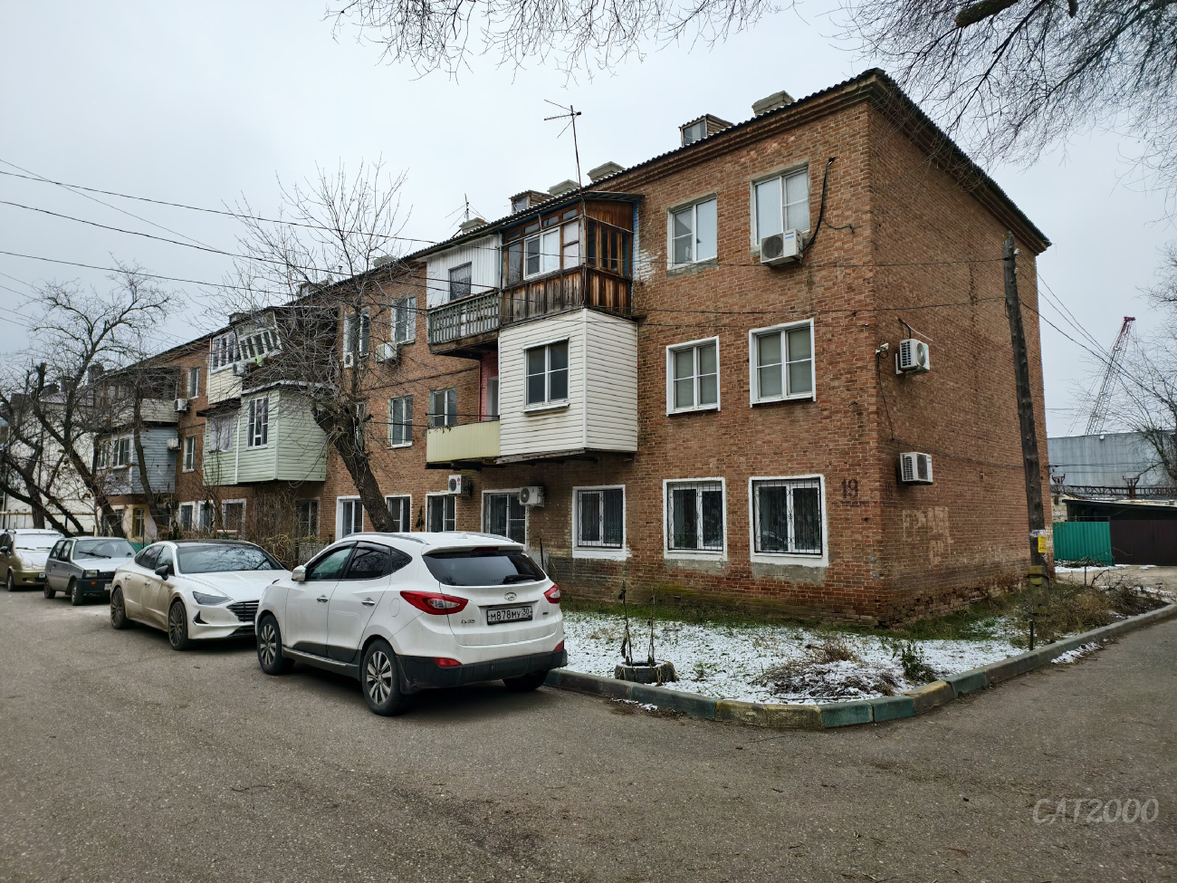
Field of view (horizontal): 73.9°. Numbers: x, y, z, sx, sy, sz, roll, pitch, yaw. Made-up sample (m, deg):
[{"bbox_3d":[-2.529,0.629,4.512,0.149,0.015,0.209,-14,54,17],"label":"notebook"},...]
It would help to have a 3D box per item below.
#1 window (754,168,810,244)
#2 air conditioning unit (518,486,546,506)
[{"bbox_3d":[3.848,-4.646,15.529,1.170,1.240,0.150,-6,-8,43],"label":"window"},{"bbox_3d":[-1.396,1.364,19.492,0.640,0.460,0.290,-6,-8,43],"label":"air conditioning unit"}]

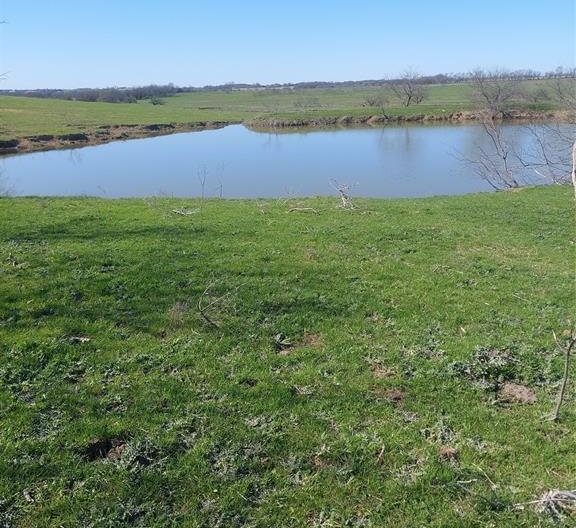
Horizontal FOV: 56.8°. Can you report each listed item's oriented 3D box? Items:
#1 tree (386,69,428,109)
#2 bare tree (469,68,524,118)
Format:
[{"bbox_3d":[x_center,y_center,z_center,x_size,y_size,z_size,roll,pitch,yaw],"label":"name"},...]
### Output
[{"bbox_3d":[12.685,-18.786,57.000,4.300,4.100,4.100,-1,18,0],"label":"tree"},{"bbox_3d":[19.678,-16.217,50.500,5.000,4.500,4.600,-1,18,0],"label":"bare tree"}]

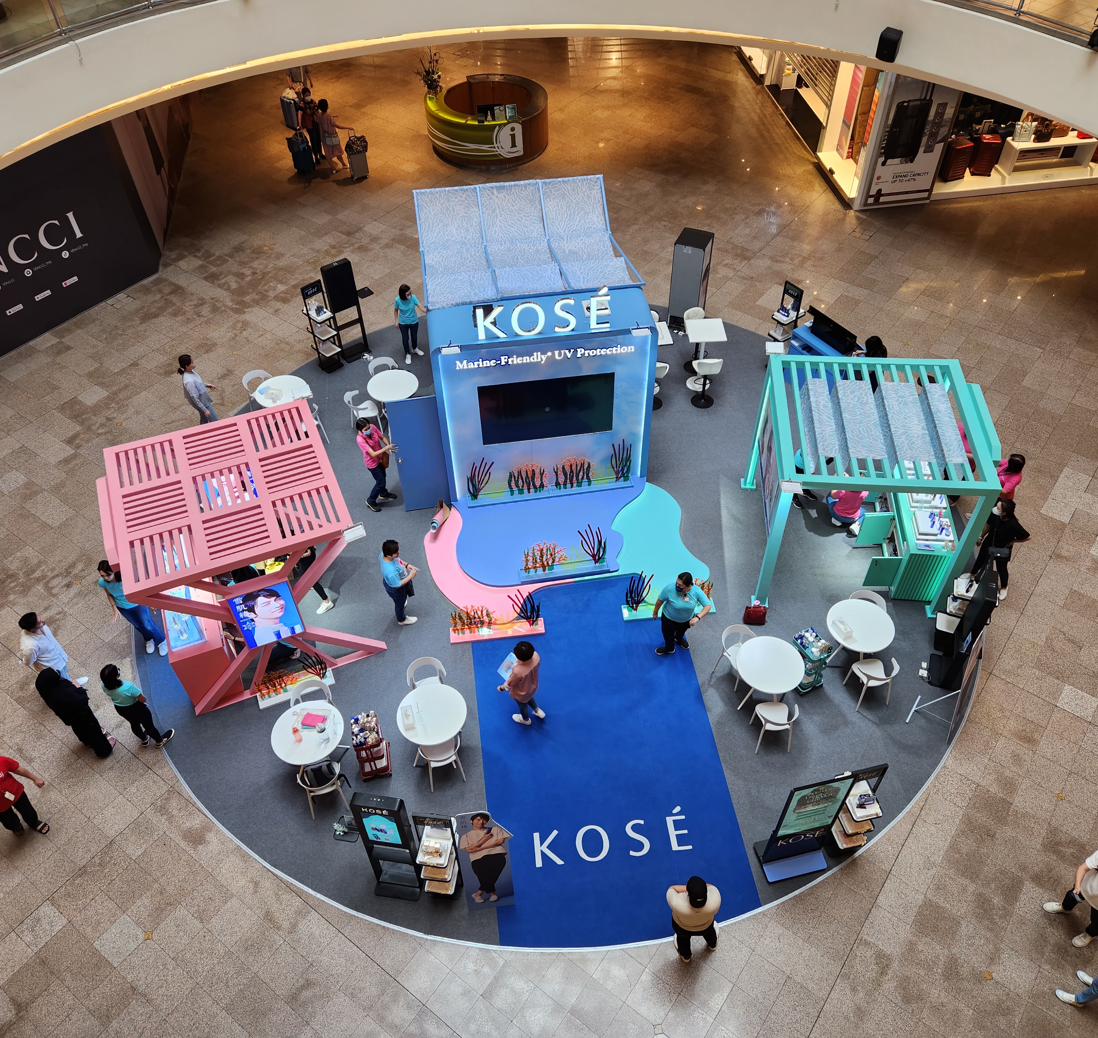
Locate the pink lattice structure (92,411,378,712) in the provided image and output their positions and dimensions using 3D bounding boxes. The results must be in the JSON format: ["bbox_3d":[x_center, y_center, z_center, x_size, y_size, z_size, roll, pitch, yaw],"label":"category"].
[{"bbox_3d":[-3.862,0.467,11.648,2.650,2.400,2.470,-18,48,-15],"label":"pink lattice structure"}]

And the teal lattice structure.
[{"bbox_3d":[4.170,-0.461,12.317,2.600,2.420,2.410,3,47,5],"label":"teal lattice structure"}]

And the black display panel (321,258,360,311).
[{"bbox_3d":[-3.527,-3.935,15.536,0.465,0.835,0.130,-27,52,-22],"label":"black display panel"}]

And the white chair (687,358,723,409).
[{"bbox_3d":[2.551,-2.307,15.067,0.480,1.000,0.470,0,46,2],"label":"white chair"}]

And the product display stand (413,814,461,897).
[{"bbox_3d":[-1.090,3.377,9.269,0.400,1.620,0.360,5,48,6],"label":"product display stand"}]

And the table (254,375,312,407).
[{"bbox_3d":[-4.245,-1.779,14.942,0.800,0.740,0.800,-2,46,0],"label":"table"}]

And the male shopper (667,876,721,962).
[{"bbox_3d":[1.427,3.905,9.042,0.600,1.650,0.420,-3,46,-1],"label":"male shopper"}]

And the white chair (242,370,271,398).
[{"bbox_3d":[-4.861,-2.092,15.583,0.490,0.740,0.510,24,52,23],"label":"white chair"}]

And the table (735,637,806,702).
[{"bbox_3d":[2.655,1.982,11.223,0.805,0.740,0.805,-1,47,1],"label":"table"}]

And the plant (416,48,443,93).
[{"bbox_3d":[-2.818,-10.406,21.393,0.560,0.980,0.540,-2,46,0],"label":"plant"}]

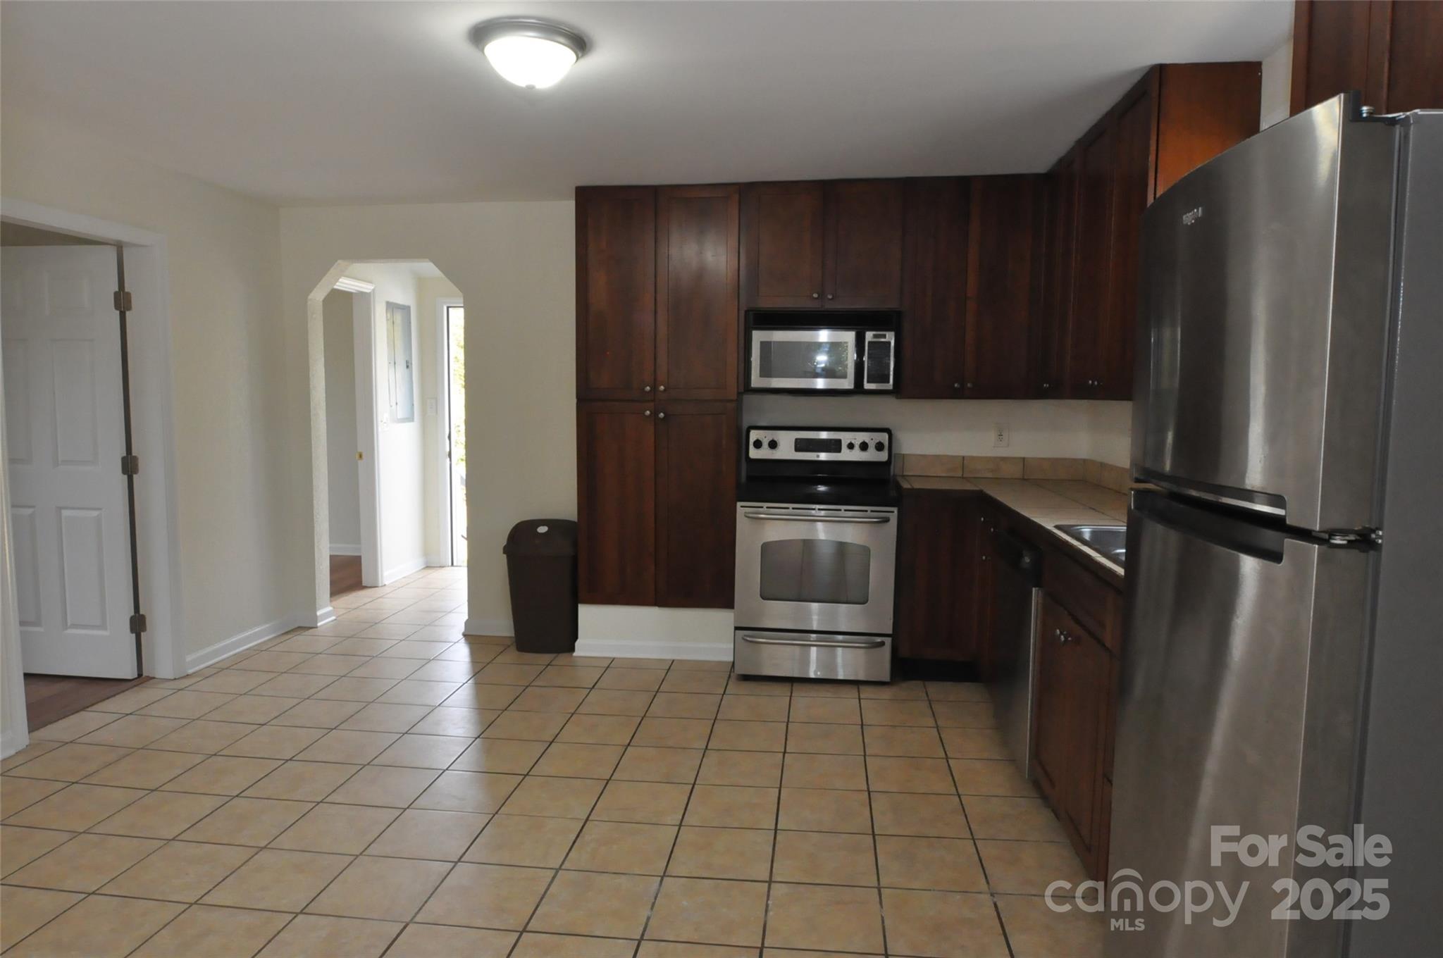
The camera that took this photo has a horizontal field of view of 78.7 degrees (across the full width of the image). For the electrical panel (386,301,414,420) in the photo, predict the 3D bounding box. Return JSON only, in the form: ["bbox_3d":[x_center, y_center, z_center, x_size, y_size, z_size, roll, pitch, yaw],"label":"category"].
[{"bbox_3d":[-2.395,-0.860,6.553,0.050,0.875,0.385,1,5,6],"label":"electrical panel"}]

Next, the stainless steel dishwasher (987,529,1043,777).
[{"bbox_3d":[1.380,0.626,3.249,0.613,0.818,0.622,1,5,6],"label":"stainless steel dishwasher"}]

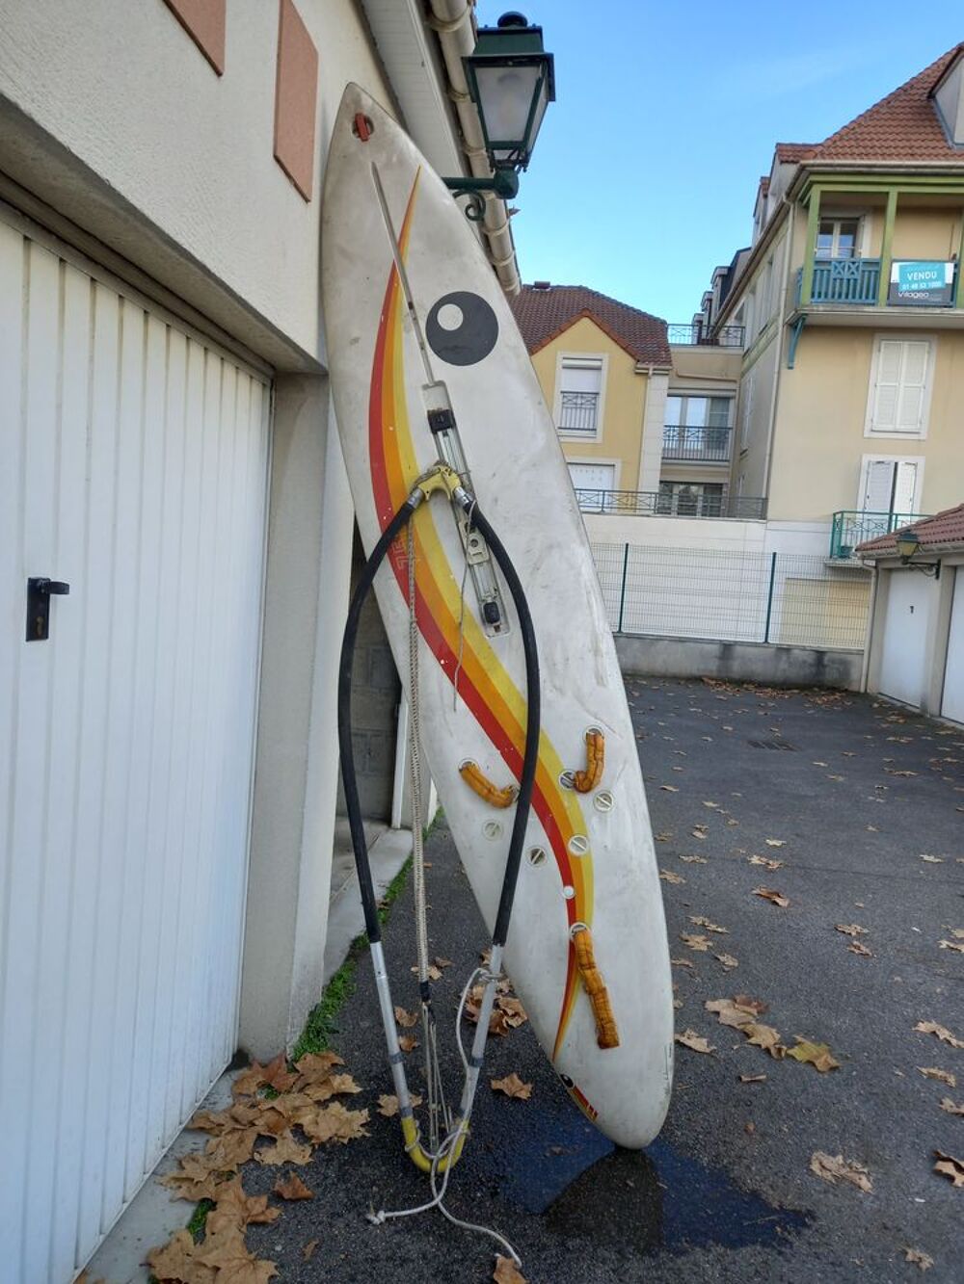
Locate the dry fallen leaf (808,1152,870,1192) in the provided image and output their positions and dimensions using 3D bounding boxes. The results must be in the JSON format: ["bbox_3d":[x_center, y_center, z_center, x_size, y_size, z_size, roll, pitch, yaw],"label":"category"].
[{"bbox_3d":[0.941,1.381,2.436,0.150,0.028,0.152,4,4,5],"label":"dry fallen leaf"}]

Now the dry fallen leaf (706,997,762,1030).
[{"bbox_3d":[0.902,1.336,3.328,0.200,0.040,0.190,4,4,6],"label":"dry fallen leaf"}]

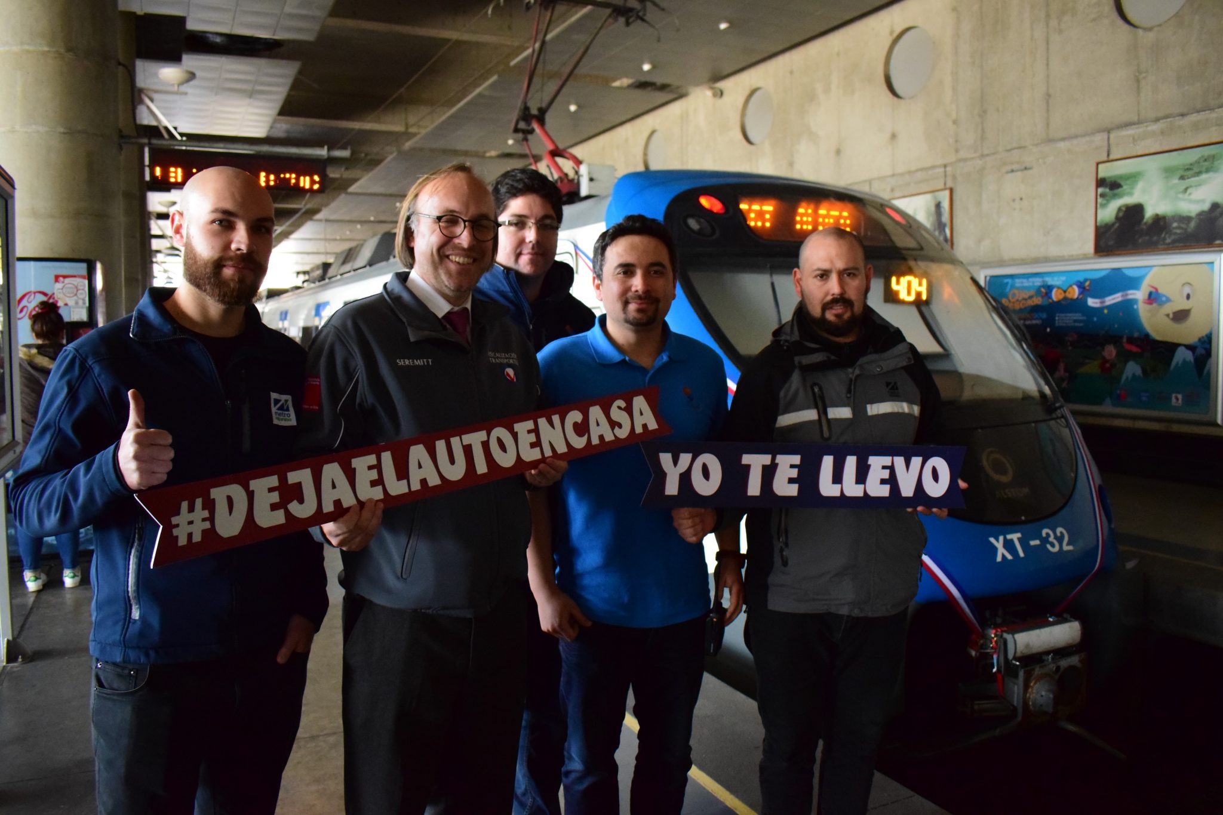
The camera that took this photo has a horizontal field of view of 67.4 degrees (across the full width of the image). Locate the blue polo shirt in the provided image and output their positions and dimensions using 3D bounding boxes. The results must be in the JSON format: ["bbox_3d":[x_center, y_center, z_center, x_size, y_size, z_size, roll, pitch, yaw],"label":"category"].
[{"bbox_3d":[0.040,0.140,2.060,0.460,0.700,0.290,-2,4,-11],"label":"blue polo shirt"}]

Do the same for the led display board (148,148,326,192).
[{"bbox_3d":[-2.929,-1.859,7.237,1.285,0.294,0.160,-3,5,-26],"label":"led display board"}]

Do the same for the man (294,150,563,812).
[{"bbox_3d":[-0.316,0.390,1.800,0.550,1.740,0.480,-4,5,-35],"label":"man"}]

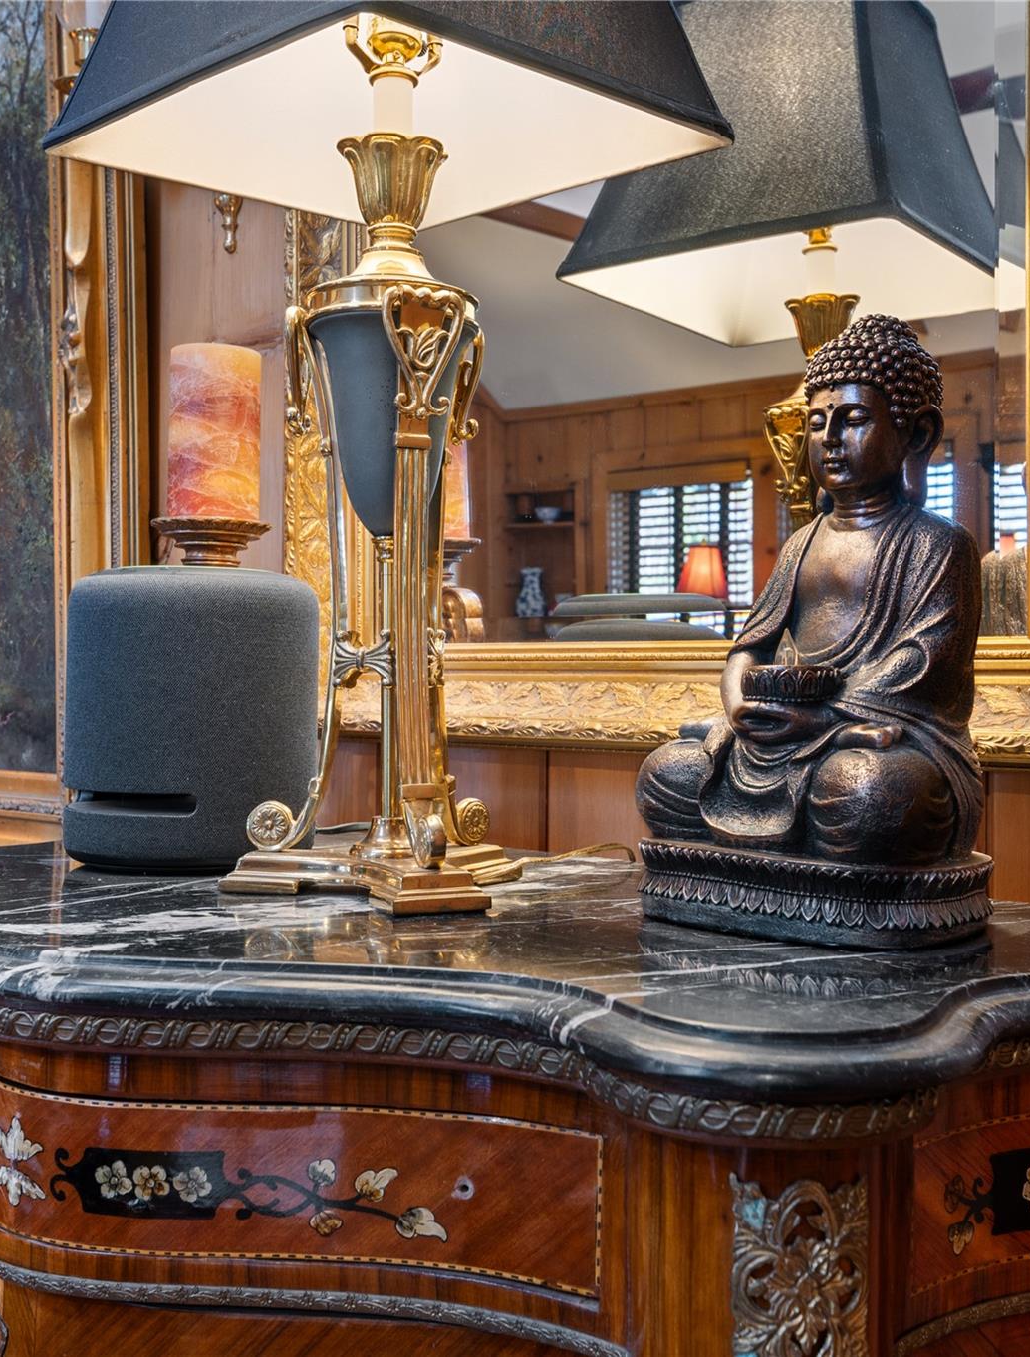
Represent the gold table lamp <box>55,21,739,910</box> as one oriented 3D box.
[{"bbox_3d":[-0.080,-0.239,0.959,0.307,0.742,0.307,0,-1,44],"label":"gold table lamp"}]

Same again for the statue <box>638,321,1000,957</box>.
[{"bbox_3d":[0.170,-0.034,0.835,0.143,0.333,0.200,1,-1,-38],"label":"statue"}]

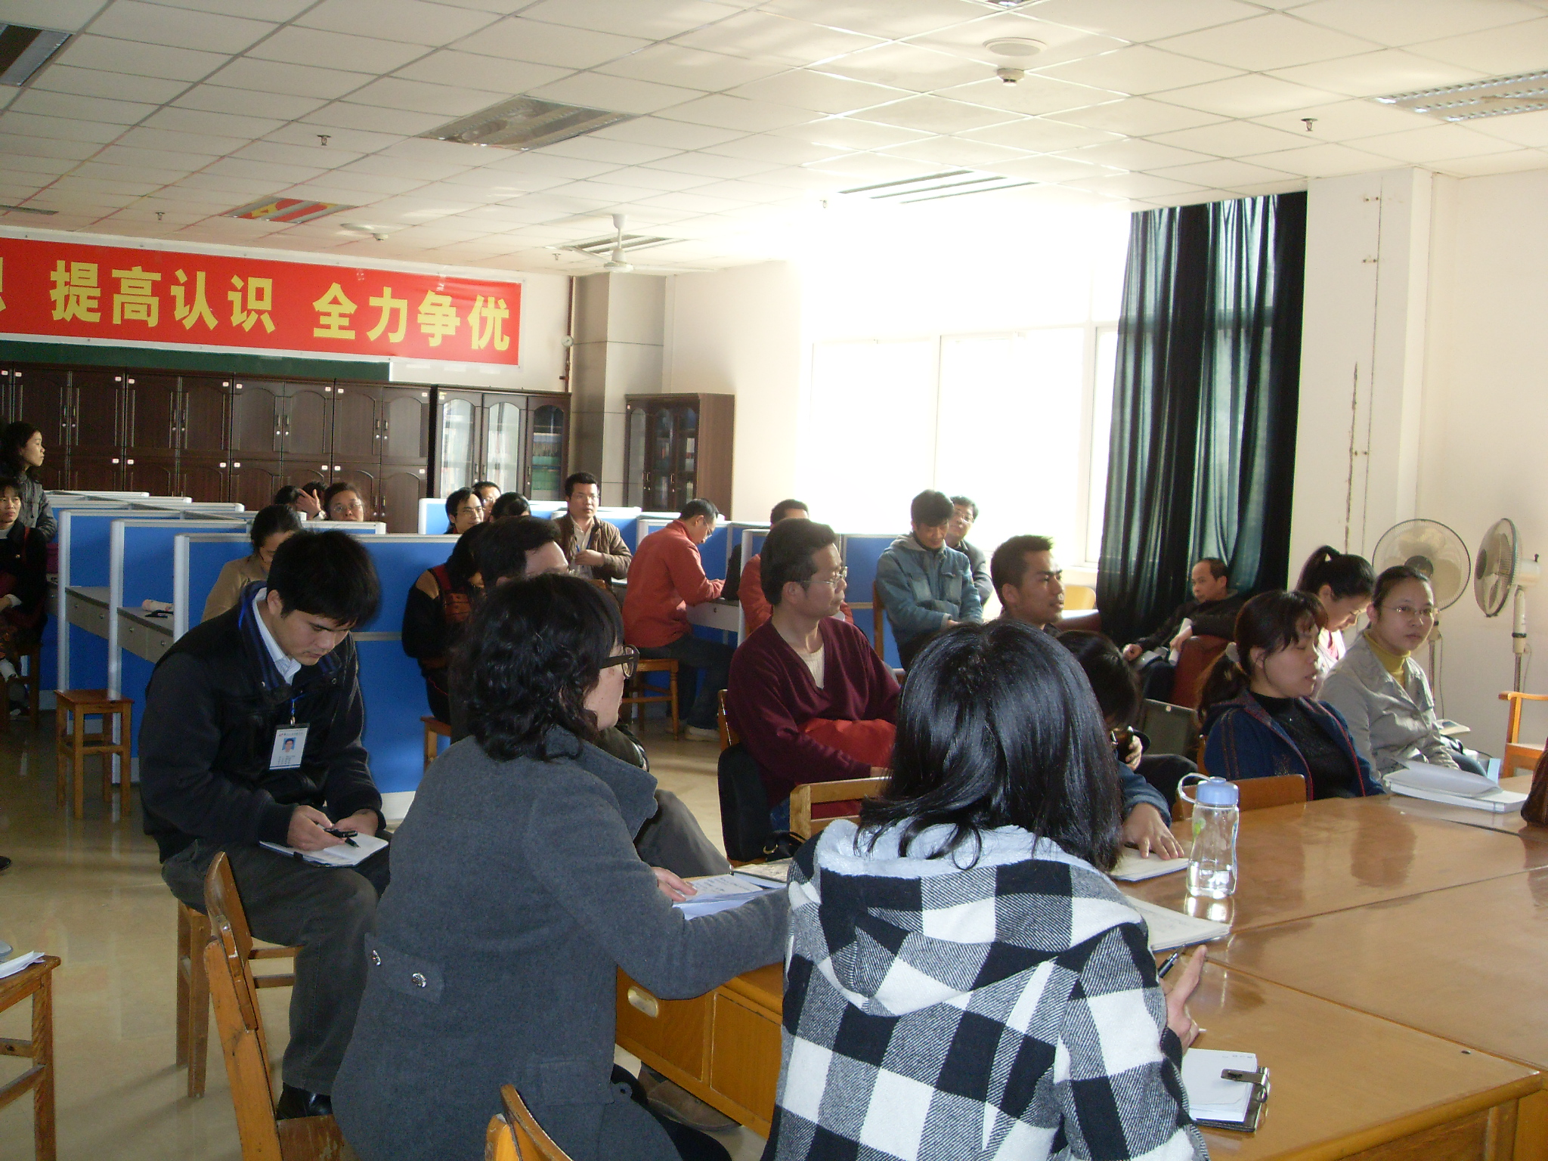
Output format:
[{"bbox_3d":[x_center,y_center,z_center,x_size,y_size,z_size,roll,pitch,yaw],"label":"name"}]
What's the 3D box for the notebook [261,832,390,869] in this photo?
[{"bbox_3d":[-1.020,0.598,3.545,0.280,0.022,0.195,5,6,25],"label":"notebook"}]

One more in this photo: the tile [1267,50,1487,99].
[{"bbox_3d":[2.167,-1.820,5.629,0.595,0.020,0.595,-1,6,-33],"label":"tile"}]

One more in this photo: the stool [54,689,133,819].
[{"bbox_3d":[-2.593,0.666,5.966,0.235,0.445,0.335,-1,5,-33],"label":"stool"}]

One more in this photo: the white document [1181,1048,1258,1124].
[{"bbox_3d":[0.487,0.604,1.894,0.170,0.015,0.223,4,5,20],"label":"white document"}]

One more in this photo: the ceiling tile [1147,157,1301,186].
[{"bbox_3d":[2.228,-2.020,7.770,0.595,0.020,0.595,-1,6,-33],"label":"ceiling tile"}]

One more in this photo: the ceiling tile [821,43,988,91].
[{"bbox_3d":[0.523,-1.972,6.022,0.600,0.020,0.600,-1,6,-33],"label":"ceiling tile"}]

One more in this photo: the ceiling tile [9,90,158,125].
[{"bbox_3d":[-3.326,-2.281,7.559,0.600,0.030,0.600,-1,6,-34],"label":"ceiling tile"}]

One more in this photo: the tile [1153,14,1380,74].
[{"bbox_3d":[1.661,-1.815,5.290,0.600,0.022,0.600,-1,6,-34],"label":"tile"}]

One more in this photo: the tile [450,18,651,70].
[{"bbox_3d":[-0.829,-1.988,5.809,0.595,0.020,0.595,-1,6,-33],"label":"tile"}]

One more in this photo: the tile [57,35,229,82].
[{"bbox_3d":[-2.618,-2.170,6.509,0.600,0.030,0.600,-1,6,-34],"label":"tile"}]

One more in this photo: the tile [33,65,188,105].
[{"bbox_3d":[-2.842,-2.139,6.719,0.600,0.025,0.600,-1,5,-33],"label":"tile"}]

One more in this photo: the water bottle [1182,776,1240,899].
[{"bbox_3d":[0.708,0.417,2.540,0.080,0.180,0.086,2,4,0],"label":"water bottle"}]

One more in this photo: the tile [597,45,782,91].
[{"bbox_3d":[-0.325,-2.005,6.134,0.595,0.020,0.595,-1,6,-33],"label":"tile"}]

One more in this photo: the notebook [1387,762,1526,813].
[{"bbox_3d":[1.607,0.481,3.624,0.170,0.045,0.261,-1,6,-34],"label":"notebook"}]

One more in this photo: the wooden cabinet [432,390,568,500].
[{"bbox_3d":[-2.373,-0.628,13.112,1.200,1.940,0.400,-1,5,-33],"label":"wooden cabinet"}]

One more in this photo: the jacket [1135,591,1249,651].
[{"bbox_3d":[2.052,0.232,7.600,0.480,0.480,0.550,-1,6,-37],"label":"jacket"}]

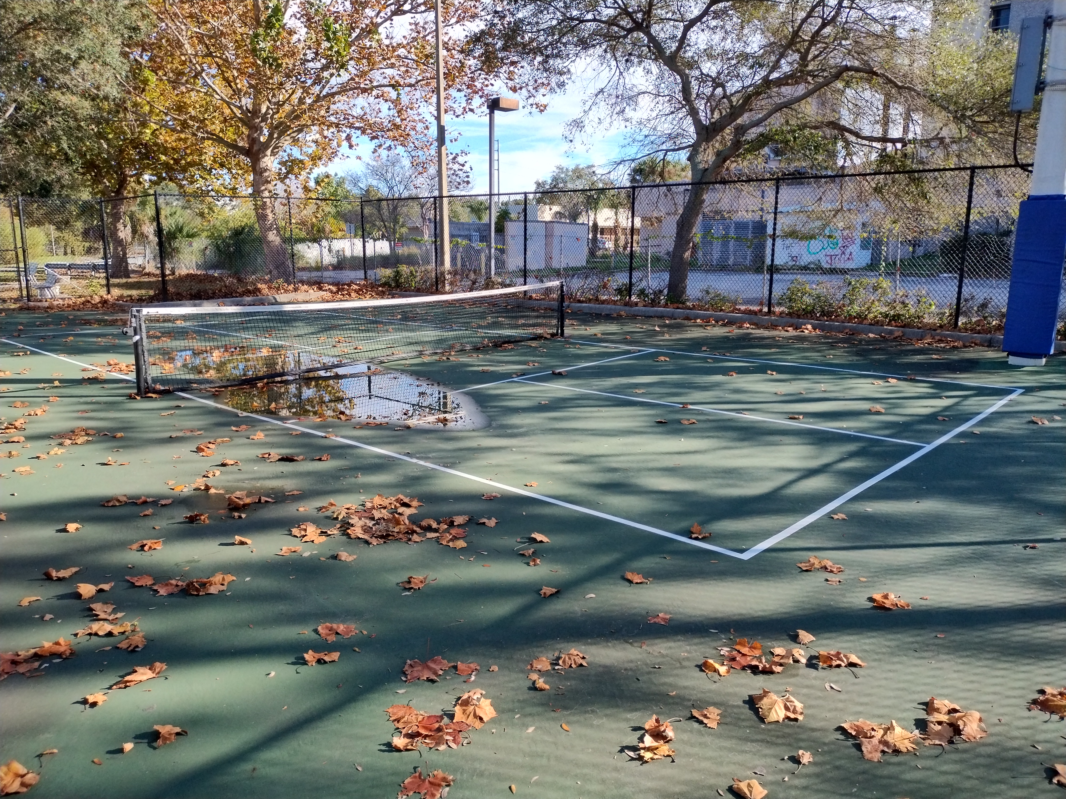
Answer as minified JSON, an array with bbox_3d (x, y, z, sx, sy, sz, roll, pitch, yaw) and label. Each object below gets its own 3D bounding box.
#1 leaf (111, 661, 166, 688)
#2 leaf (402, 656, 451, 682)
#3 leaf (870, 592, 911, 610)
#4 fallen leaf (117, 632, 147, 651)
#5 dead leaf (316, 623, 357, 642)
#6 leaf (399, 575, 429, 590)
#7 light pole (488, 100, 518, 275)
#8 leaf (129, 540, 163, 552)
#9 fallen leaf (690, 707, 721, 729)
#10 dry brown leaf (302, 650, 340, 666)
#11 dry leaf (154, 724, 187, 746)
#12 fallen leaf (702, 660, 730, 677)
[{"bbox_3d":[-1.386,0.966,2.711,0.169,0.045,0.085,-7,13,-31],"label":"leaf"},{"bbox_3d":[-0.379,0.962,2.764,0.172,0.030,0.148,0,11,0],"label":"leaf"},{"bbox_3d":[1.530,0.865,3.296,0.165,0.037,0.090,3,12,14],"label":"leaf"},{"bbox_3d":[-1.555,0.940,2.986,0.108,0.036,0.090,-2,11,-10],"label":"fallen leaf"},{"bbox_3d":[-0.780,0.925,3.054,0.160,0.032,0.110,0,11,0],"label":"dead leaf"},{"bbox_3d":[-0.535,0.821,3.460,0.128,0.035,0.105,0,11,0],"label":"leaf"},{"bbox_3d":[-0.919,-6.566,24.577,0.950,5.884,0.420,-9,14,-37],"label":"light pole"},{"bbox_3d":[-1.989,0.750,3.950,0.176,0.034,0.080,-1,11,-3],"label":"leaf"},{"bbox_3d":[0.562,1.032,2.499,0.098,0.028,0.096,1,11,5],"label":"fallen leaf"},{"bbox_3d":[-0.780,0.949,2.835,0.131,0.030,0.069,0,11,0],"label":"dry brown leaf"},{"bbox_3d":[-1.134,1.051,2.407,0.102,0.042,0.070,-2,11,-8],"label":"dry leaf"},{"bbox_3d":[0.659,0.972,2.781,0.100,0.036,0.062,3,12,18],"label":"fallen leaf"}]

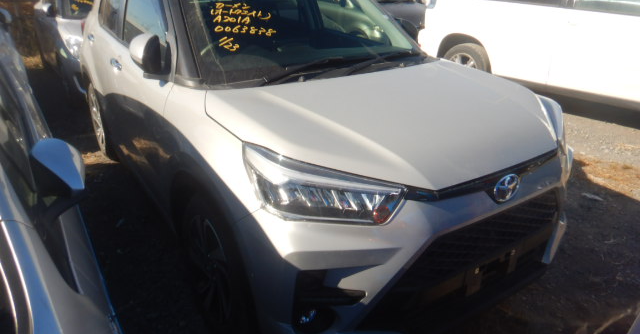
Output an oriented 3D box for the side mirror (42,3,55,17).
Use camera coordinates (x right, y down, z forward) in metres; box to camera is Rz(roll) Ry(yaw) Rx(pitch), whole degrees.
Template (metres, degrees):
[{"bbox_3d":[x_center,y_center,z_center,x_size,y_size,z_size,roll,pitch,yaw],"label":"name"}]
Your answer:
[{"bbox_3d":[-3.637,-2.090,5.940,0.130,0.170,0.180,-13,26,-29],"label":"side mirror"}]

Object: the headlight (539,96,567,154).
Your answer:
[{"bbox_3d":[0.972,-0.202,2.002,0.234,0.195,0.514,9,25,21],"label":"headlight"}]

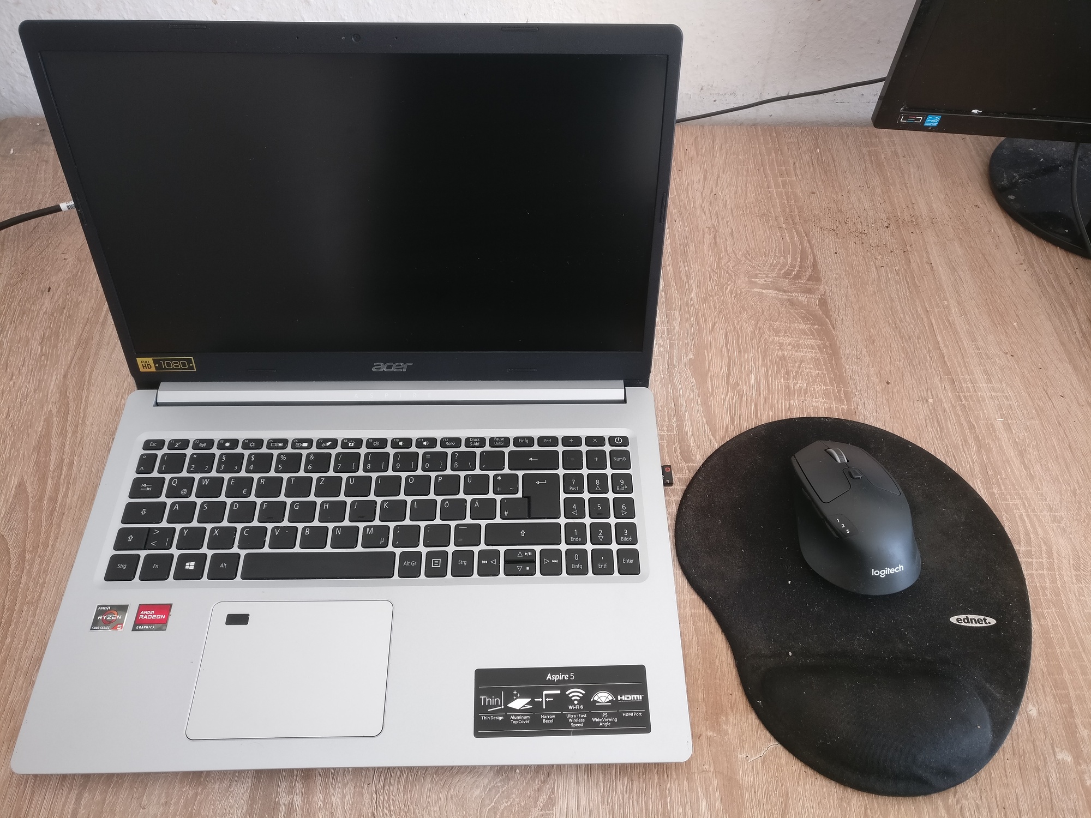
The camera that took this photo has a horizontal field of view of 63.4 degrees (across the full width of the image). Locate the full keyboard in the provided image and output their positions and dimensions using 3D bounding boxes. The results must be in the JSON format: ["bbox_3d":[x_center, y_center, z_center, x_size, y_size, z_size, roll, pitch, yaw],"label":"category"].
[{"bbox_3d":[-0.104,0.061,0.562,0.323,0.004,0.103,0,54,-1],"label":"full keyboard"}]

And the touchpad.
[{"bbox_3d":[-0.143,0.146,0.500,0.105,0.002,0.078,0,54,-1],"label":"touchpad"}]

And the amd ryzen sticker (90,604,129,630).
[{"bbox_3d":[-0.254,0.122,0.514,0.019,0.001,0.016,0,54,-1],"label":"amd ryzen sticker"}]

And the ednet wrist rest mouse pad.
[{"bbox_3d":[0.192,0.102,0.546,0.218,0.021,0.254,3,53,1],"label":"ednet wrist rest mouse pad"}]

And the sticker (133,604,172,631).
[{"bbox_3d":[-0.229,0.122,0.515,0.020,0.001,0.017,0,54,-1],"label":"sticker"}]

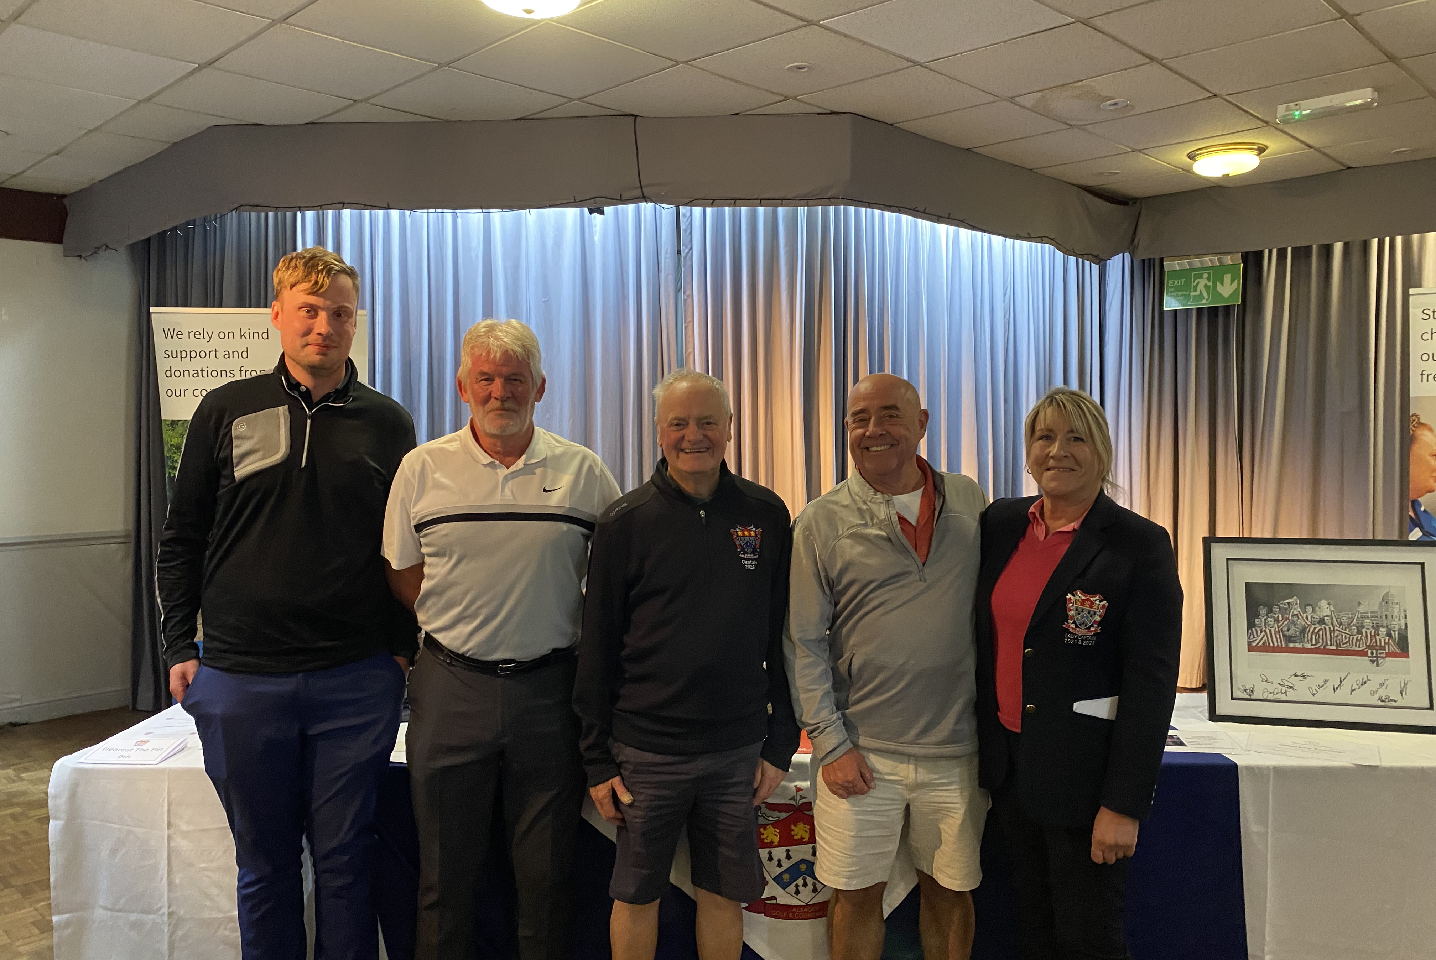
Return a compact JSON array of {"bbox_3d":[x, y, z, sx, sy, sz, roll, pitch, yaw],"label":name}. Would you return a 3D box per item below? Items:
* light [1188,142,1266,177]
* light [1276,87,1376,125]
[{"bbox_3d":[2.443,-1.519,5.176,0.350,0.122,0.350,3,5,44],"label":"light"},{"bbox_3d":[2.453,-1.500,4.347,0.345,0.063,0.088,3,5,44],"label":"light"}]

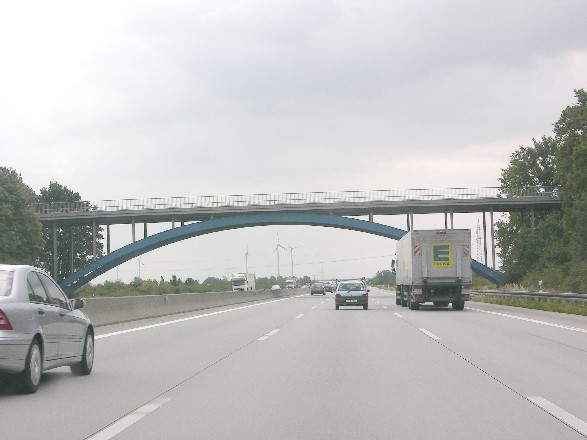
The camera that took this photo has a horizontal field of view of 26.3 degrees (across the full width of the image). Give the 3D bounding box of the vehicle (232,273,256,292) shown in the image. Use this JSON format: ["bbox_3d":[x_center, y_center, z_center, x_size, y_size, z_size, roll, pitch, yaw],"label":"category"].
[{"bbox_3d":[-8.563,11.020,216.316,2.550,3.750,16.000,-1,-3,2],"label":"vehicle"}]

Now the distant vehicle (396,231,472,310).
[{"bbox_3d":[6.820,2.576,62.509,2.550,3.550,16.000,-1,-3,2],"label":"distant vehicle"}]

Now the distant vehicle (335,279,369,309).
[{"bbox_3d":[2.891,3.749,61.971,1.640,1.410,3.700,-1,-3,2],"label":"distant vehicle"}]

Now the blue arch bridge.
[{"bbox_3d":[-0.848,2.624,134.218,57.000,10.300,8.800,-1,-3,4],"label":"blue arch bridge"}]

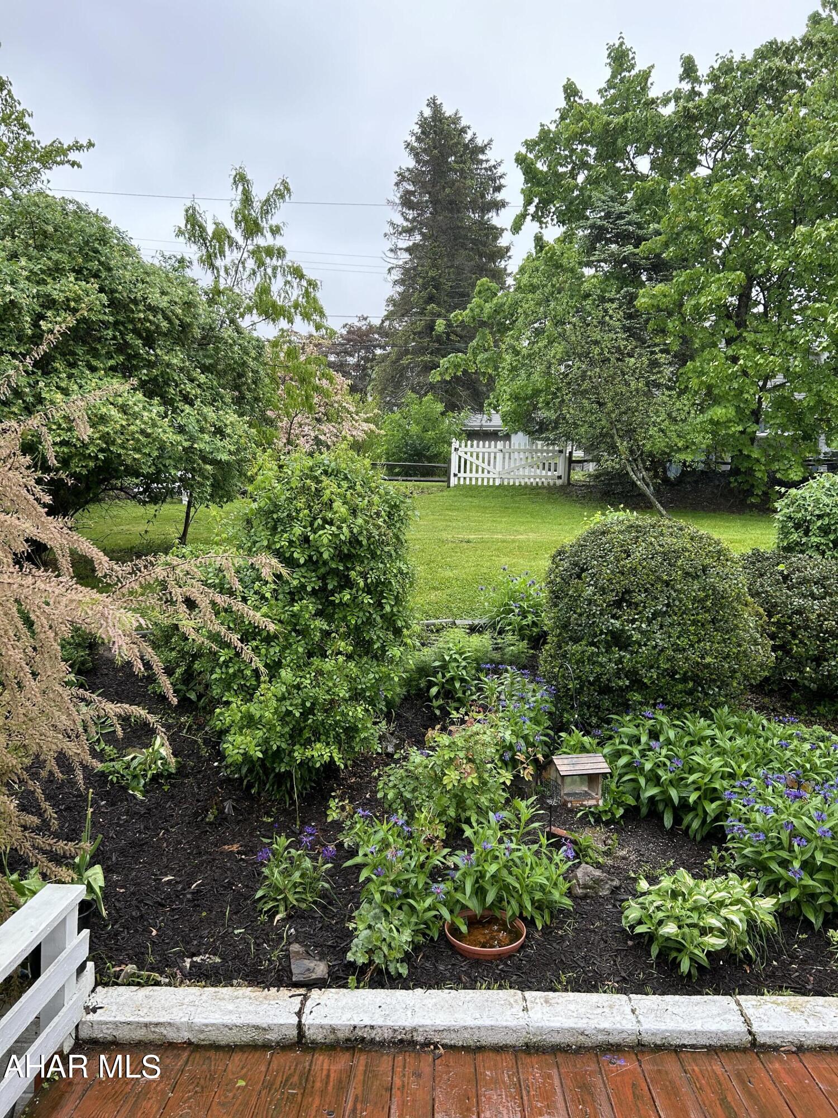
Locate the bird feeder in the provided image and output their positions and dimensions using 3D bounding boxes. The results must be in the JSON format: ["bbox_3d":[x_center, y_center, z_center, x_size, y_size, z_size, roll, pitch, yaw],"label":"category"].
[{"bbox_3d":[0.832,1.142,4.431,0.285,0.230,0.225,0,2,-15],"label":"bird feeder"}]

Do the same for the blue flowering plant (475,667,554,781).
[{"bbox_3d":[0.593,0.993,5.207,0.500,0.590,0.520,0,1,0],"label":"blue flowering plant"}]

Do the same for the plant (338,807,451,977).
[{"bbox_3d":[-0.100,1.350,3.546,0.470,0.560,0.450,0,1,0],"label":"plant"}]

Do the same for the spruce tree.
[{"bbox_3d":[0.980,-12.293,36.698,6.100,16.164,6.000,0,1,0],"label":"spruce tree"}]

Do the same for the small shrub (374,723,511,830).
[{"bbox_3d":[0.137,1.225,4.834,0.760,0.520,0.660,0,2,0],"label":"small shrub"}]

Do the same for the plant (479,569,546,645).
[{"bbox_3d":[0.875,0.426,7.613,0.660,0.670,0.620,0,1,0],"label":"plant"}]

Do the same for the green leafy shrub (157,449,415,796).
[{"bbox_3d":[-0.896,0.332,5.668,1.680,2.080,1.300,0,2,0],"label":"green leafy shrub"}]

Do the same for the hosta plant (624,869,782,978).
[{"bbox_3d":[1.185,1.499,3.579,0.640,0.310,0.550,0,1,0],"label":"hosta plant"}]

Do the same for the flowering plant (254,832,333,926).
[{"bbox_3d":[-0.561,1.448,3.823,0.360,0.340,0.340,0,2,0],"label":"flowering plant"}]

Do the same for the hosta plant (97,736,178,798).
[{"bbox_3d":[-1.738,1.292,5.237,0.500,0.280,0.440,0,2,0],"label":"hosta plant"}]

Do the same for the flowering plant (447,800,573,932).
[{"bbox_3d":[0.415,1.391,3.880,0.560,0.440,0.500,0,2,0],"label":"flowering plant"}]

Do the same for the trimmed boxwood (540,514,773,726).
[{"bbox_3d":[1.790,0.387,6.412,1.740,1.440,1.680,0,1,0],"label":"trimmed boxwood"}]

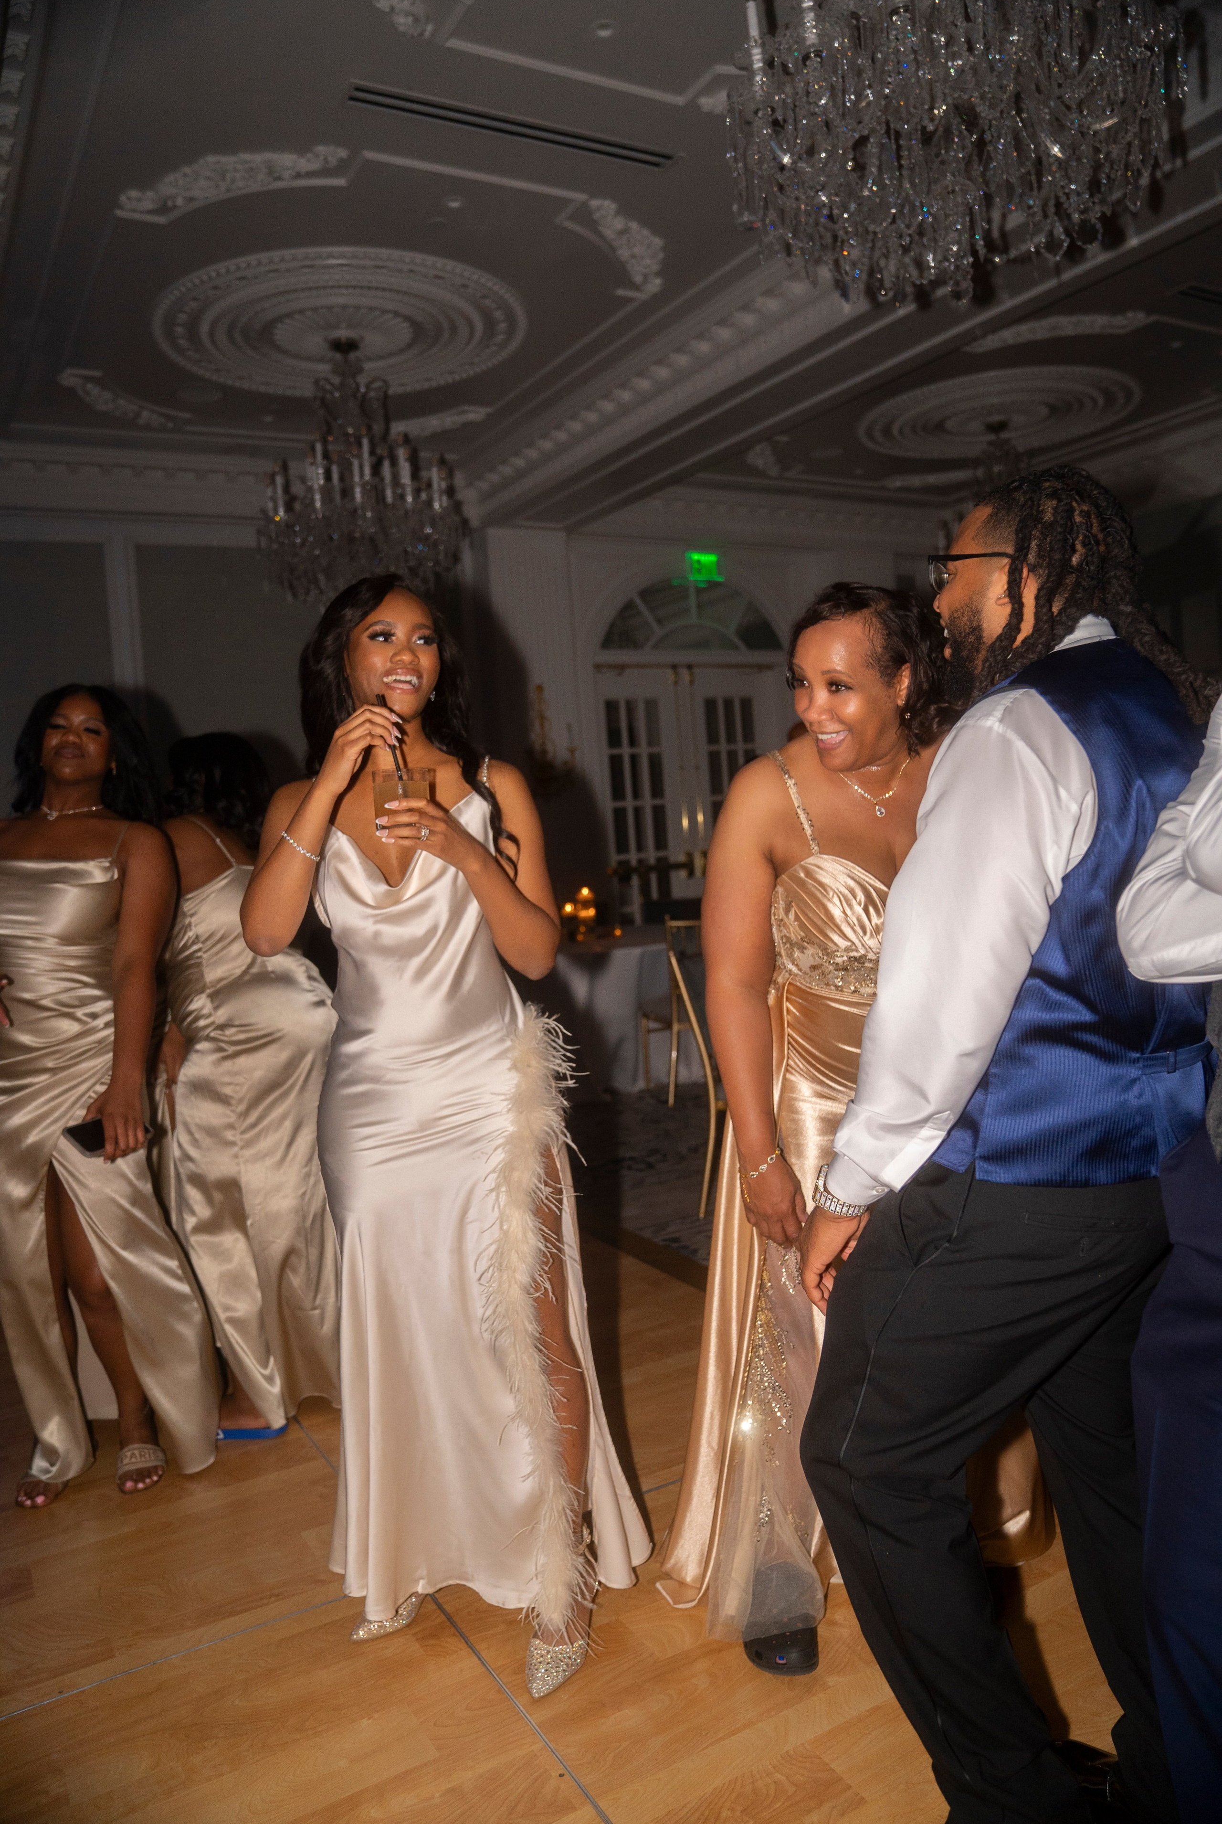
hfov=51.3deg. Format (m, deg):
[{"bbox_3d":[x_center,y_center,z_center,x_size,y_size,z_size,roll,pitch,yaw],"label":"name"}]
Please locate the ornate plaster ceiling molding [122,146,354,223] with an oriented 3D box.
[{"bbox_3d":[-1.396,-2.633,4.659,1.003,0.070,0.353,-3,5,15],"label":"ornate plaster ceiling molding"}]

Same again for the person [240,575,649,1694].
[{"bbox_3d":[-0.301,0.349,2.163,0.600,1.820,0.460,-4,5,2],"label":"person"}]

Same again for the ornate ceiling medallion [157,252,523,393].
[{"bbox_3d":[-1.315,-2.748,6.135,1.794,0.090,1.794,-7,5,-29],"label":"ornate ceiling medallion"}]

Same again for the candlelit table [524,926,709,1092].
[{"bbox_3d":[0.013,0.501,6.894,1.500,0.760,1.500,-7,5,-29],"label":"candlelit table"}]

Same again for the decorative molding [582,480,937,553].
[{"bbox_3d":[1.368,-3.167,10.336,3.485,0.301,0.300,-7,5,-29],"label":"decorative molding"}]

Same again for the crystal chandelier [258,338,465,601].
[{"bbox_3d":[-1.262,-2.123,6.207,1.014,1.344,1.014,-7,5,-29],"label":"crystal chandelier"}]

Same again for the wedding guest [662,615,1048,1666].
[{"bbox_3d":[0.385,0.338,2.197,0.660,1.740,0.480,-4,5,5],"label":"wedding guest"}]

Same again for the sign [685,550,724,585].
[{"bbox_3d":[0.739,-2.738,10.097,0.310,0.210,0.060,-7,5,-29],"label":"sign"}]

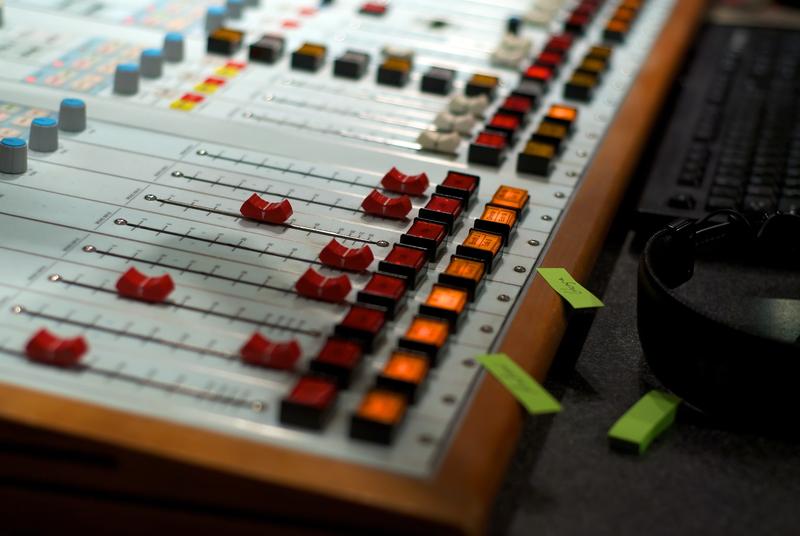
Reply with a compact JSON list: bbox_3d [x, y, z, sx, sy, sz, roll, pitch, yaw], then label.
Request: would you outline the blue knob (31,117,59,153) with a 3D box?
[{"bbox_3d":[-0.185,-0.069,0.869,0.015,0.014,0.015,5,24,-2],"label":"blue knob"}]

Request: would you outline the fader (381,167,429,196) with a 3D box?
[{"bbox_3d":[0.003,-0.045,0.862,0.023,0.008,0.012,11,25,12],"label":"fader"}]

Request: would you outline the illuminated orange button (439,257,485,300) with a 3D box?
[{"bbox_3d":[0.029,0.005,0.763,0.016,0.010,0.023,11,25,12],"label":"illuminated orange button"}]

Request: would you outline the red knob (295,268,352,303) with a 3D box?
[{"bbox_3d":[-0.034,0.007,0.751,0.024,0.010,0.010,11,25,12],"label":"red knob"}]

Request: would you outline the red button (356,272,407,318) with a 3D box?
[{"bbox_3d":[-0.008,0.013,0.749,0.018,0.011,0.024,11,25,12],"label":"red button"}]

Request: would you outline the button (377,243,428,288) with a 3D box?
[{"bbox_3d":[0.003,-0.001,0.768,0.017,0.009,0.021,11,25,12],"label":"button"}]

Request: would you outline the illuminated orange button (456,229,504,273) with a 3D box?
[{"bbox_3d":[0.038,-0.008,0.794,0.016,0.010,0.023,11,25,12],"label":"illuminated orange button"}]

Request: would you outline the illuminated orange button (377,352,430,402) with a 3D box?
[{"bbox_3d":[0.001,0.044,0.670,0.016,0.010,0.023,11,25,12],"label":"illuminated orange button"}]

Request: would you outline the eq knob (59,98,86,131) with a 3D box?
[{"bbox_3d":[-0.176,-0.083,0.901,0.015,0.015,0.015,5,24,-2],"label":"eq knob"}]

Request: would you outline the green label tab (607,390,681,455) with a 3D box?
[{"bbox_3d":[0.112,0.071,0.759,0.015,0.007,0.049,13,26,28],"label":"green label tab"}]

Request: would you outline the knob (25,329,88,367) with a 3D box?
[{"bbox_3d":[-0.137,0.032,0.663,0.023,0.010,0.011,11,25,12],"label":"knob"}]

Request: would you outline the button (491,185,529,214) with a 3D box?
[{"bbox_3d":[0.059,-0.035,0.869,0.017,0.010,0.021,11,25,12],"label":"button"}]

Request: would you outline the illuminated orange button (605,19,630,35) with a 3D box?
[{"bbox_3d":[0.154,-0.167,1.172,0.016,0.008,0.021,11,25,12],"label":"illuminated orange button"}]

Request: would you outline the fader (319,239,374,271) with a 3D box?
[{"bbox_3d":[-0.025,-0.006,0.782,0.024,0.010,0.010,11,25,12],"label":"fader"}]

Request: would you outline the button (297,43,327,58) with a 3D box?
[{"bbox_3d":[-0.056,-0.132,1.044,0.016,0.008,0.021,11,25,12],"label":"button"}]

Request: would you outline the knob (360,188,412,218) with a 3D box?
[{"bbox_3d":[-0.007,-0.033,0.846,0.024,0.010,0.010,11,25,12],"label":"knob"}]

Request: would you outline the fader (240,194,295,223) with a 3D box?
[{"bbox_3d":[-0.066,-0.029,0.825,0.024,0.010,0.010,11,25,12],"label":"fader"}]

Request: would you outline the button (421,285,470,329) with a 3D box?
[{"bbox_3d":[0.020,0.018,0.730,0.016,0.009,0.021,11,25,12],"label":"button"}]

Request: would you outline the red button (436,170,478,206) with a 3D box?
[{"bbox_3d":[0.030,-0.040,0.862,0.016,0.010,0.023,11,25,12],"label":"red button"}]

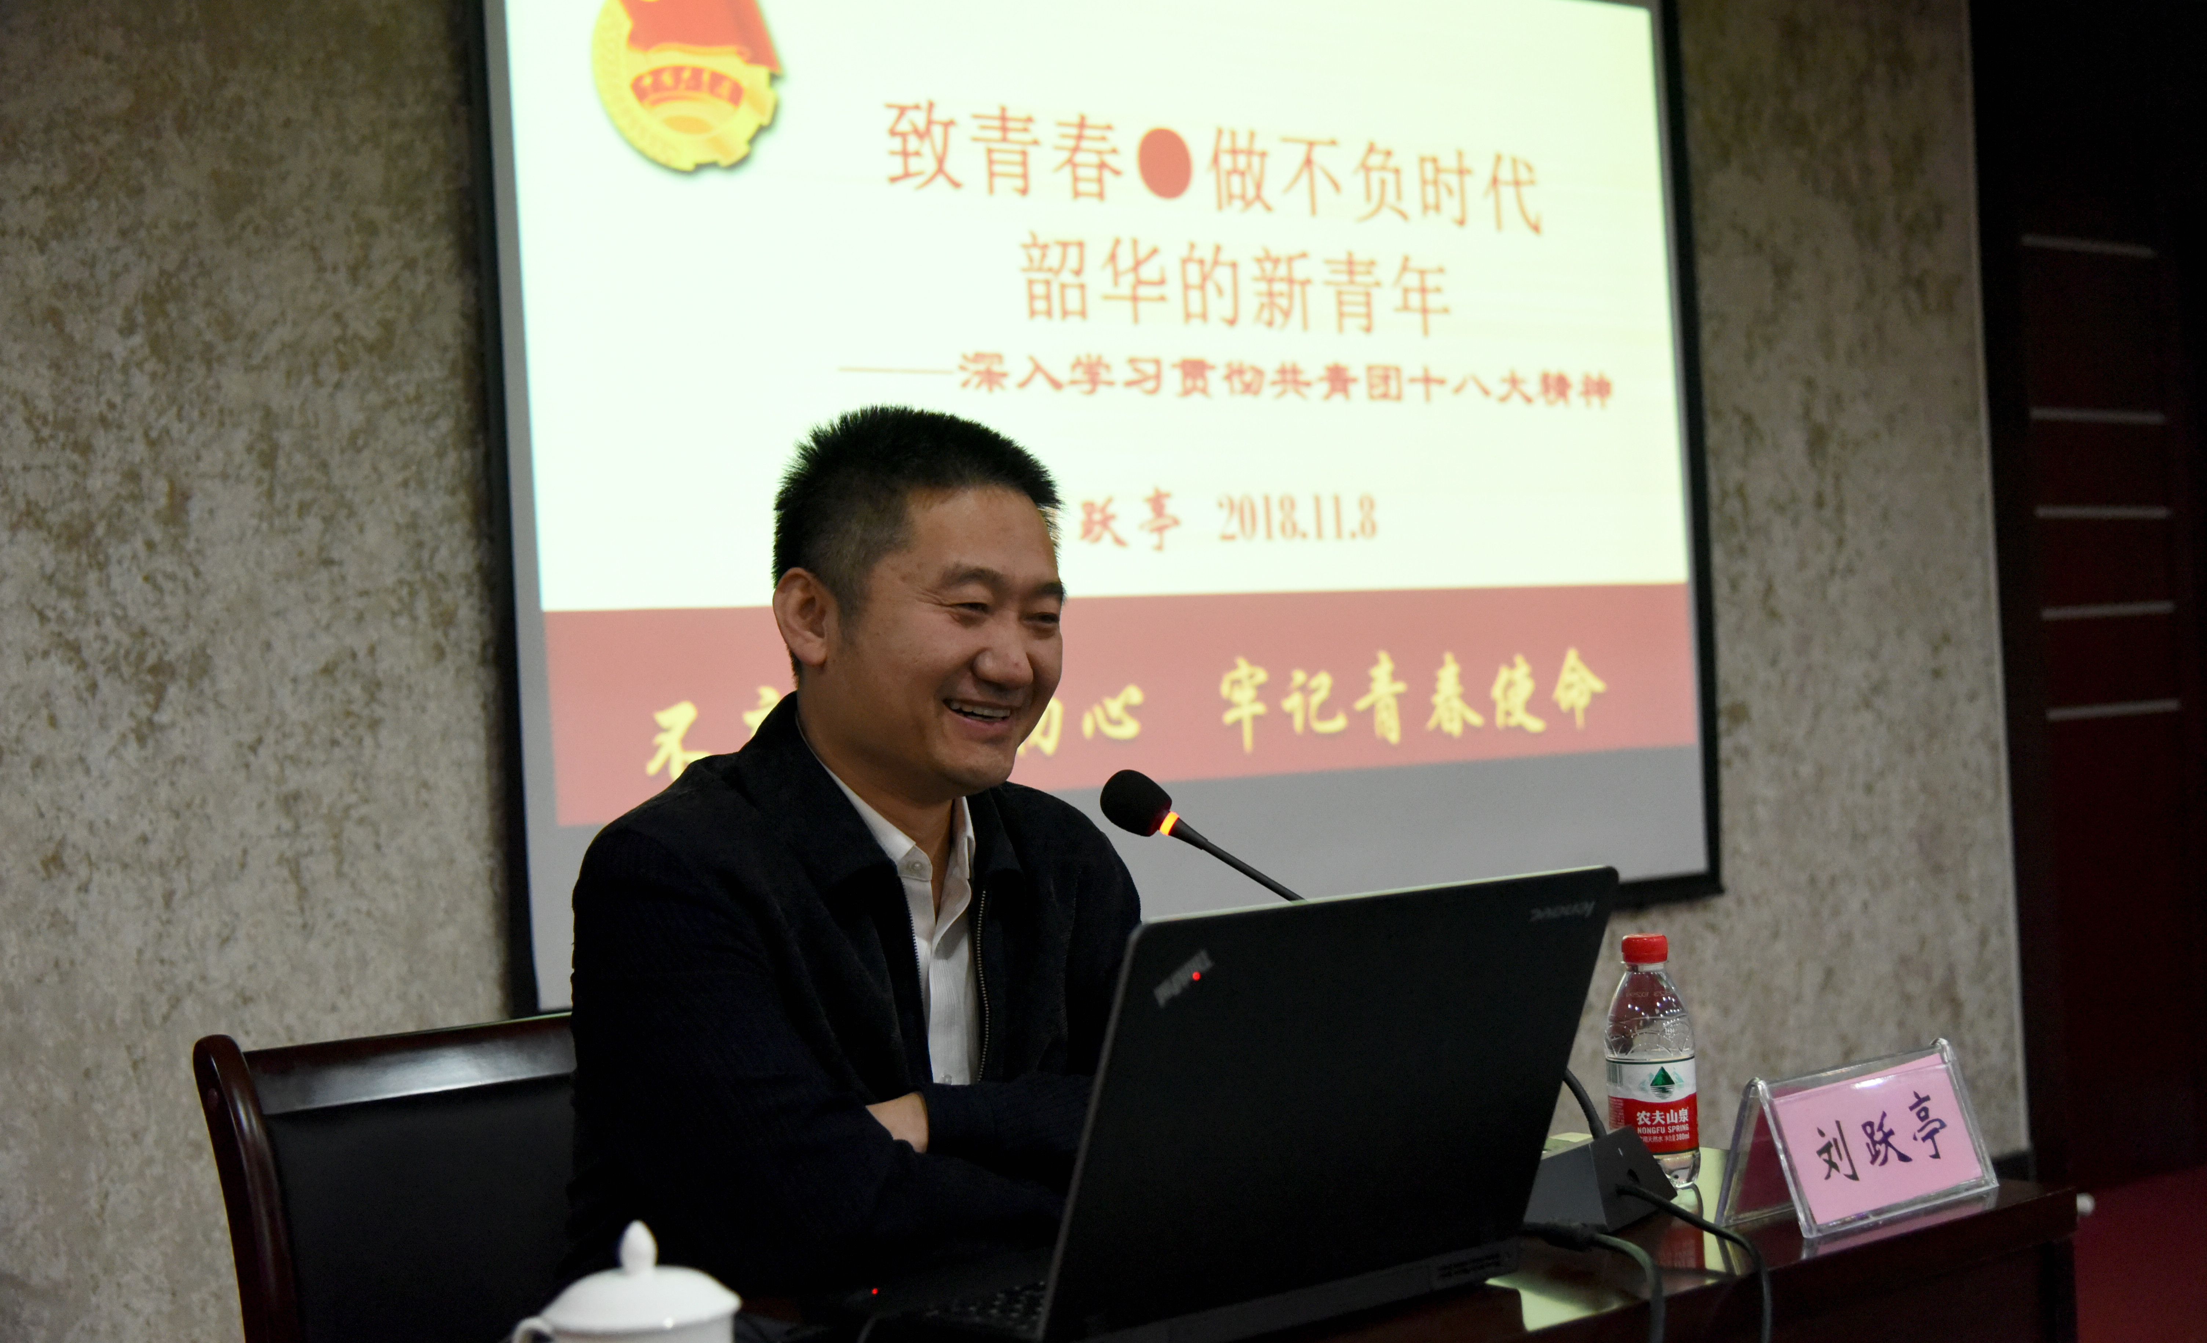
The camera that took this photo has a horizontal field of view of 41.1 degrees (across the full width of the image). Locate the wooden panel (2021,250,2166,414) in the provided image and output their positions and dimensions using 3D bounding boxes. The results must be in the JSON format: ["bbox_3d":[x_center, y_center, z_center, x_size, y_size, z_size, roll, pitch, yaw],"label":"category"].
[{"bbox_3d":[2.056,-0.702,6.106,0.530,0.324,0.040,-2,-1,-41],"label":"wooden panel"}]

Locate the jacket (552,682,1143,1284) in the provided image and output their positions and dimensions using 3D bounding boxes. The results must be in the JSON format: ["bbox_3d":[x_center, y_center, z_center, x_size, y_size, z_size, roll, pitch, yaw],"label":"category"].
[{"bbox_3d":[-0.160,0.320,1.997,0.500,0.620,0.410,-3,0,-37],"label":"jacket"}]

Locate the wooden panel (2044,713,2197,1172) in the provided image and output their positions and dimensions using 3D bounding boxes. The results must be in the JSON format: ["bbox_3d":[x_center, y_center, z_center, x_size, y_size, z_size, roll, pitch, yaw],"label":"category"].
[{"bbox_3d":[2.122,0.563,6.100,0.530,0.937,0.040,-2,-1,-41],"label":"wooden panel"}]

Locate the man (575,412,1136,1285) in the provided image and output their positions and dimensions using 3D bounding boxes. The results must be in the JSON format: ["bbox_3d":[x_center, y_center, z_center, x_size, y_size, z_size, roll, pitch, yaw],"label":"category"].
[{"bbox_3d":[-0.103,0.472,1.947,0.530,1.310,0.680,-3,0,-37],"label":"man"}]

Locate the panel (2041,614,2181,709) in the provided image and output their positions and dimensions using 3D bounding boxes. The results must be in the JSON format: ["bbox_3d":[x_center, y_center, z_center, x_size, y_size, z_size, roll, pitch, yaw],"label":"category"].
[{"bbox_3d":[2.096,-0.021,6.106,0.527,0.182,0.040,-2,-1,-41],"label":"panel"}]

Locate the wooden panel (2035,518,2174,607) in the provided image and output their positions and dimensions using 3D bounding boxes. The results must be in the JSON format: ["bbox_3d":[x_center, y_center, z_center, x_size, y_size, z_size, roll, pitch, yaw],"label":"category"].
[{"bbox_3d":[2.084,-0.228,6.107,0.529,0.178,0.040,-2,-1,-41],"label":"wooden panel"}]

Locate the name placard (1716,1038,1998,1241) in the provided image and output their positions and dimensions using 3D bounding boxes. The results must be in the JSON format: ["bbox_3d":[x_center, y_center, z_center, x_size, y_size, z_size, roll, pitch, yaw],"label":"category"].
[{"bbox_3d":[0.491,0.299,1.915,0.213,0.098,0.067,-2,-1,-41],"label":"name placard"}]

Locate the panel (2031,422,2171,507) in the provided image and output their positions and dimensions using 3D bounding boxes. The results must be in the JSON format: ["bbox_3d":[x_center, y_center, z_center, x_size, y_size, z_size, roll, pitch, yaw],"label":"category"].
[{"bbox_3d":[2.072,-0.428,6.106,0.530,0.174,0.040,-2,-1,-41],"label":"panel"}]

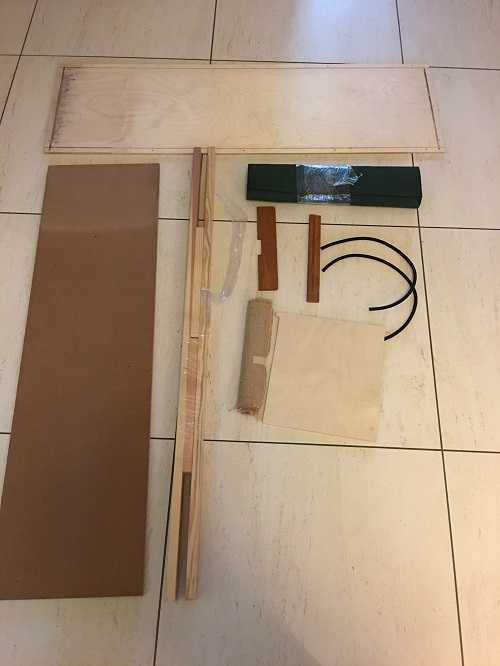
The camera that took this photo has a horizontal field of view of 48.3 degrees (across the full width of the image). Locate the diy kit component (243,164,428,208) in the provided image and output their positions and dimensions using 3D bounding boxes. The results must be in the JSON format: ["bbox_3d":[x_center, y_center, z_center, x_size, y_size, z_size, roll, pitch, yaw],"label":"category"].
[{"bbox_3d":[0.230,-0.406,1.532,0.471,0.040,0.099,2,66,1],"label":"diy kit component"}]

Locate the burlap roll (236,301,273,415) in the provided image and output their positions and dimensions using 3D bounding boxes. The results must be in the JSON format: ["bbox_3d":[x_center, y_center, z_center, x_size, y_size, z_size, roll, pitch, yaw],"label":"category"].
[{"bbox_3d":[0.015,0.047,1.325,0.057,0.050,0.273,5,66,2],"label":"burlap roll"}]

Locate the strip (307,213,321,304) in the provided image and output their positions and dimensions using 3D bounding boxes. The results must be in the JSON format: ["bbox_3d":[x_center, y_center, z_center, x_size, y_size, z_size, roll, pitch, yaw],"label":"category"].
[{"bbox_3d":[0.167,-0.195,1.453,0.030,0.012,0.260,4,66,1],"label":"strip"}]

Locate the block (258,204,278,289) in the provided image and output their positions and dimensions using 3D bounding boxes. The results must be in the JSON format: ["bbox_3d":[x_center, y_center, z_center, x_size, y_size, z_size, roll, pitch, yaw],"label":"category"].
[{"bbox_3d":[0.046,-0.224,1.468,0.049,0.008,0.254,0,66,0],"label":"block"}]

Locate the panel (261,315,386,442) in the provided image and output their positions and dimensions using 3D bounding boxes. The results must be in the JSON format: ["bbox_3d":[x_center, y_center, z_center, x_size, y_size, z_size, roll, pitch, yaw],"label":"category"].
[{"bbox_3d":[0.179,0.098,1.327,0.264,0.006,0.286,8,66,3],"label":"panel"}]

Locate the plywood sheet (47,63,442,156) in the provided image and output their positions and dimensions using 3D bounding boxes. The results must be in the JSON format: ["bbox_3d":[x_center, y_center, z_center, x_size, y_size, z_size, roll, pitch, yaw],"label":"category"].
[{"bbox_3d":[-0.016,-0.668,1.661,1.142,0.011,0.350,0,66,0],"label":"plywood sheet"}]

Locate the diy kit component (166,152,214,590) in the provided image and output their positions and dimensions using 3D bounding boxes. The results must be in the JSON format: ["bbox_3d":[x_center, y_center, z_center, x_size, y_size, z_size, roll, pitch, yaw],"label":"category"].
[{"bbox_3d":[-0.131,0.009,1.355,0.060,0.026,1.153,0,66,0],"label":"diy kit component"}]

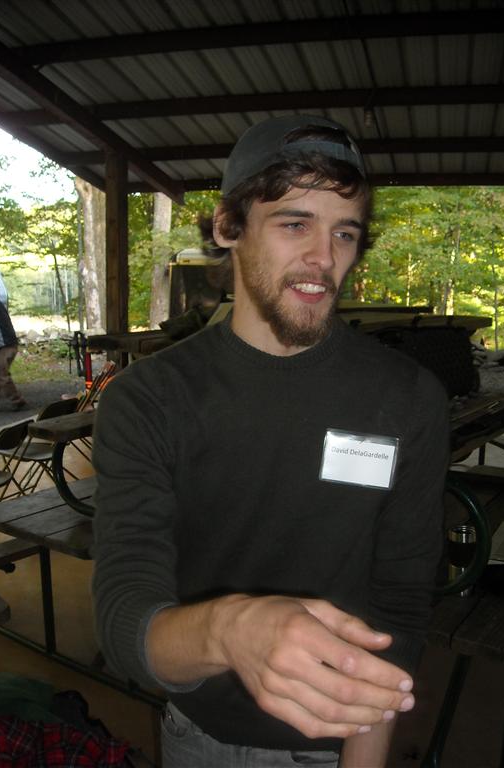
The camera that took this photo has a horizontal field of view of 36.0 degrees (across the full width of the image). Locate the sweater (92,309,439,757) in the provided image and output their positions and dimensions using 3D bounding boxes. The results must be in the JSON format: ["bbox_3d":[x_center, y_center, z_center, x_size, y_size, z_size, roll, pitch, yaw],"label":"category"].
[{"bbox_3d":[0.020,0.193,1.005,0.490,0.570,0.410,0,6,-10],"label":"sweater"}]

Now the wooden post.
[{"bbox_3d":[-1.291,-0.715,7.400,0.150,2.980,0.150,2,6,14],"label":"wooden post"}]

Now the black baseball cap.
[{"bbox_3d":[0.037,-0.266,0.985,0.175,0.145,0.260,11,-9,-24],"label":"black baseball cap"}]

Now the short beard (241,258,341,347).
[{"bbox_3d":[0.043,-0.092,0.910,0.125,0.105,0.090,6,5,-26],"label":"short beard"}]

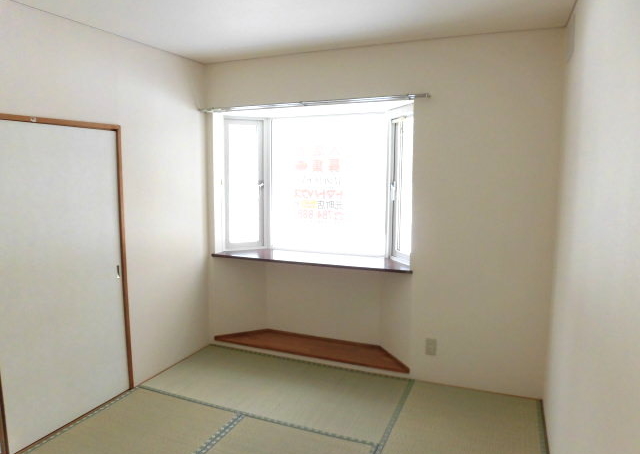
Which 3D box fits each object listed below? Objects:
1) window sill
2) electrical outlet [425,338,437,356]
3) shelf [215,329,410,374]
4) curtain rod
[{"bbox_3d":[-0.060,0.265,3.705,1.735,0.029,0.412,3,8,22],"label":"window sill"},{"bbox_3d":[0.804,0.872,3.205,0.077,0.122,0.010,3,8,22],"label":"electrical outlet"},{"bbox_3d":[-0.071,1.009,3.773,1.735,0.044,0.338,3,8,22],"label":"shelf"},{"bbox_3d":[-0.118,-0.914,3.322,1.863,0.033,0.082,3,8,22],"label":"curtain rod"}]

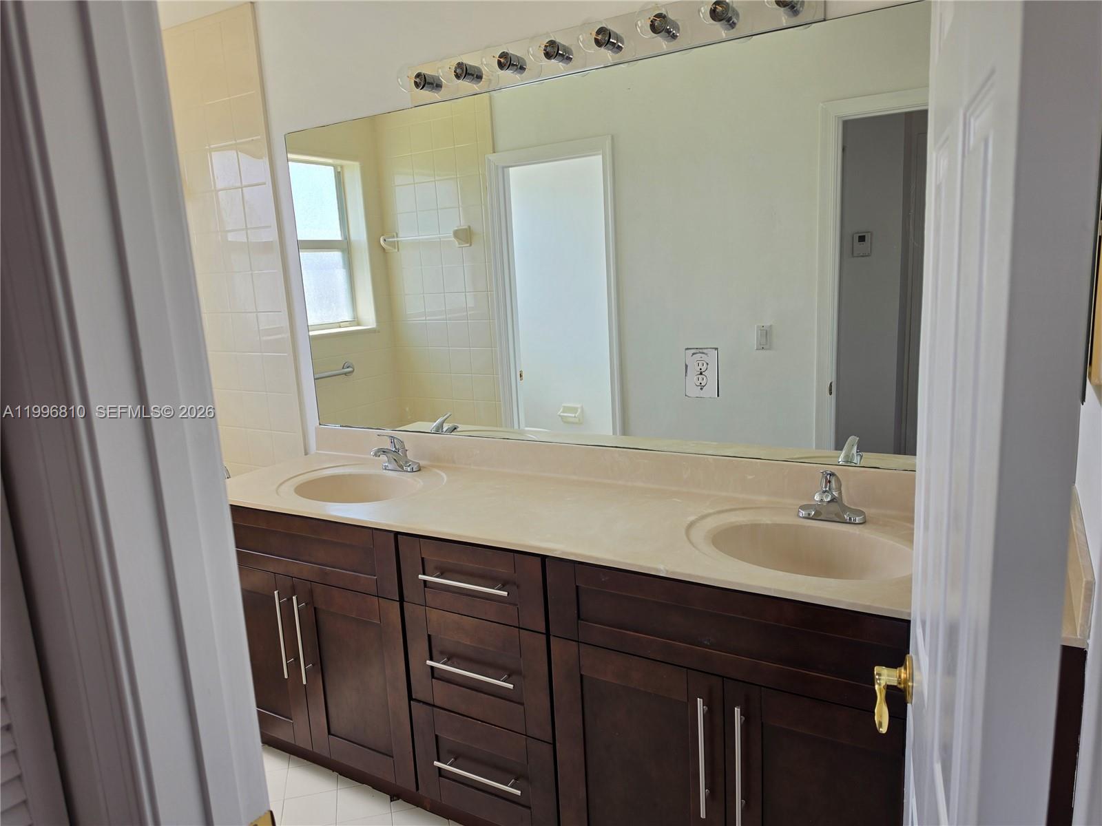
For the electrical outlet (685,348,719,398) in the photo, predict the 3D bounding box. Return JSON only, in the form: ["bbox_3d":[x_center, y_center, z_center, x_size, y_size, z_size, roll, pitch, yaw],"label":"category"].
[{"bbox_3d":[0.405,-0.108,1.967,0.090,0.131,0.010,3,12,30],"label":"electrical outlet"}]

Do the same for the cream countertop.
[{"bbox_3d":[-0.013,0.210,1.958,2.317,0.118,0.558,3,12,30],"label":"cream countertop"}]

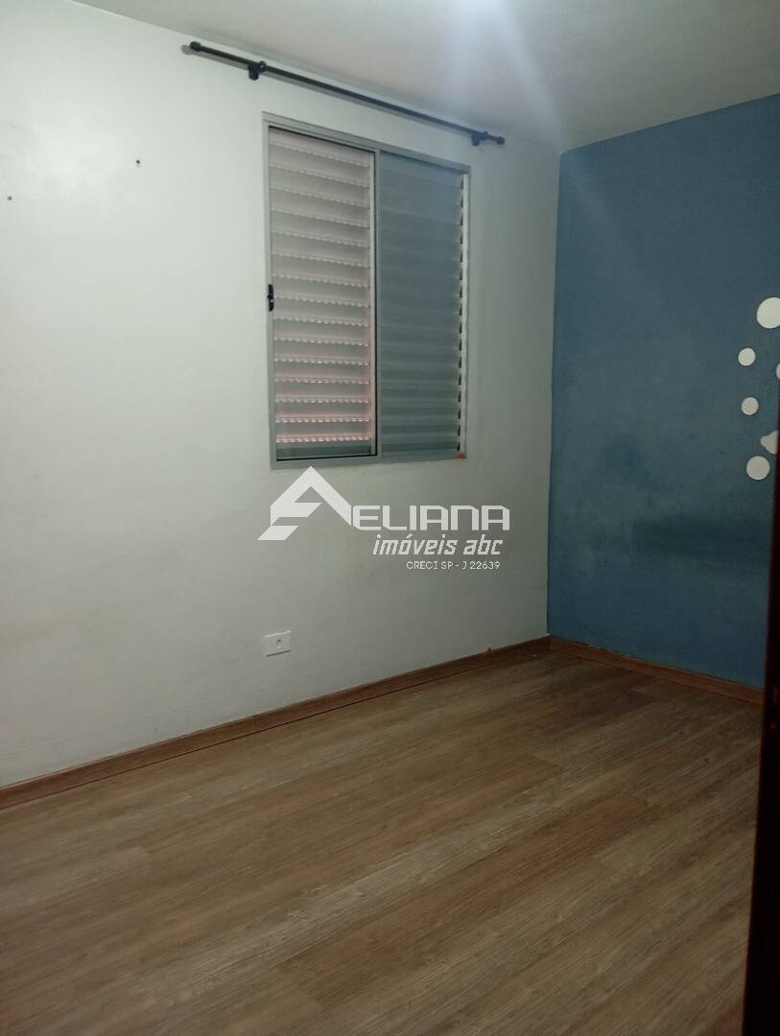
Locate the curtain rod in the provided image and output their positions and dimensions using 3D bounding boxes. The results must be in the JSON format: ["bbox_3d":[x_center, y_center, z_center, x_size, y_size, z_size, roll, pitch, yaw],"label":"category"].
[{"bbox_3d":[-0.077,-1.539,3.117,1.478,0.046,0.075,-7,10,-41],"label":"curtain rod"}]

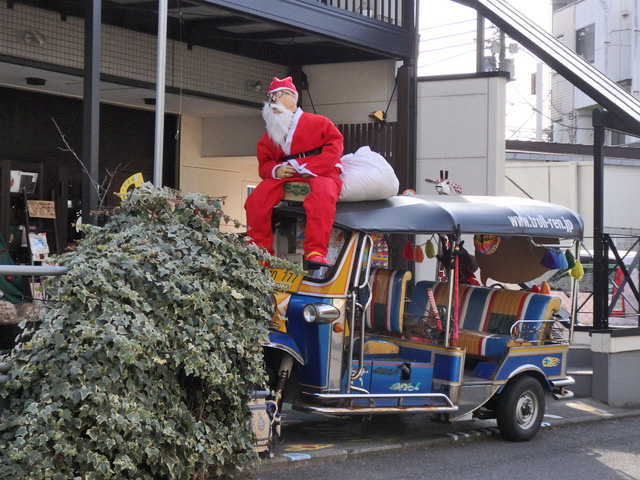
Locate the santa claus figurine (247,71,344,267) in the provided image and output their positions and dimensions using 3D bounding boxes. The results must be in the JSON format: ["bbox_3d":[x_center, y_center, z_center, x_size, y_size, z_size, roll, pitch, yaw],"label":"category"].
[{"bbox_3d":[-0.176,-0.469,9.300,0.620,1.290,0.640,0,-1,38],"label":"santa claus figurine"}]

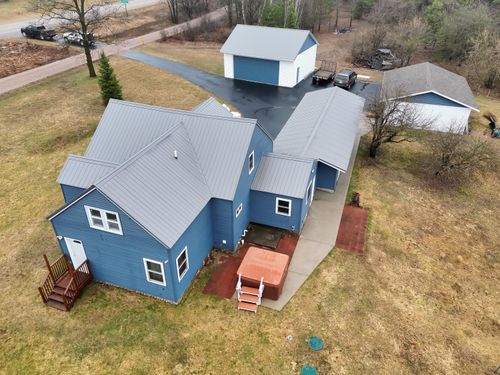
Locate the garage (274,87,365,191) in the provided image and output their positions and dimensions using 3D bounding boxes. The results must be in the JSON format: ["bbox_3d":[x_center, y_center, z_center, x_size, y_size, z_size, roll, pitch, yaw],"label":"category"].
[{"bbox_3d":[6.069,-4.887,29.404,5.649,3.095,15.541,11,34,16],"label":"garage"}]

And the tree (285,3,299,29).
[{"bbox_3d":[10.127,-40.562,82.639,3.468,6.670,3.468,11,34,16],"label":"tree"}]

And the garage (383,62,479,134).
[{"bbox_3d":[18.904,-10.332,37.630,8.786,3.695,12.236,12,34,18],"label":"garage"}]

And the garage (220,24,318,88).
[{"bbox_3d":[2.827,-17.405,44.493,10.100,5.550,9.600,16,36,23],"label":"garage"}]

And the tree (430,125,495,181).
[{"bbox_3d":[15.647,-2.663,25.649,4.536,3.468,4.536,11,34,16],"label":"tree"}]

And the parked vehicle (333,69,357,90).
[{"bbox_3d":[11.656,-13.469,42.058,1.900,1.650,4.500,13,35,19],"label":"parked vehicle"}]

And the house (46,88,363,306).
[{"bbox_3d":[-0.315,-4.287,25.311,15.308,6.363,26.947,11,34,16],"label":"house"}]

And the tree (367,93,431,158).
[{"bbox_3d":[10.708,-4.254,25.216,4.500,4.700,4.300,11,35,16],"label":"tree"}]

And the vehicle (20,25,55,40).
[{"bbox_3d":[-37.069,-26.962,60.621,6.000,1.900,2.000,7,34,11],"label":"vehicle"}]

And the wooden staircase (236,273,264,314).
[{"bbox_3d":[0.034,4.850,15.773,1.067,1.094,1.201,11,34,16],"label":"wooden staircase"}]

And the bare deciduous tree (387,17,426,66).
[{"bbox_3d":[22.217,-20.793,49.377,5.200,6.600,5.200,16,36,23],"label":"bare deciduous tree"}]

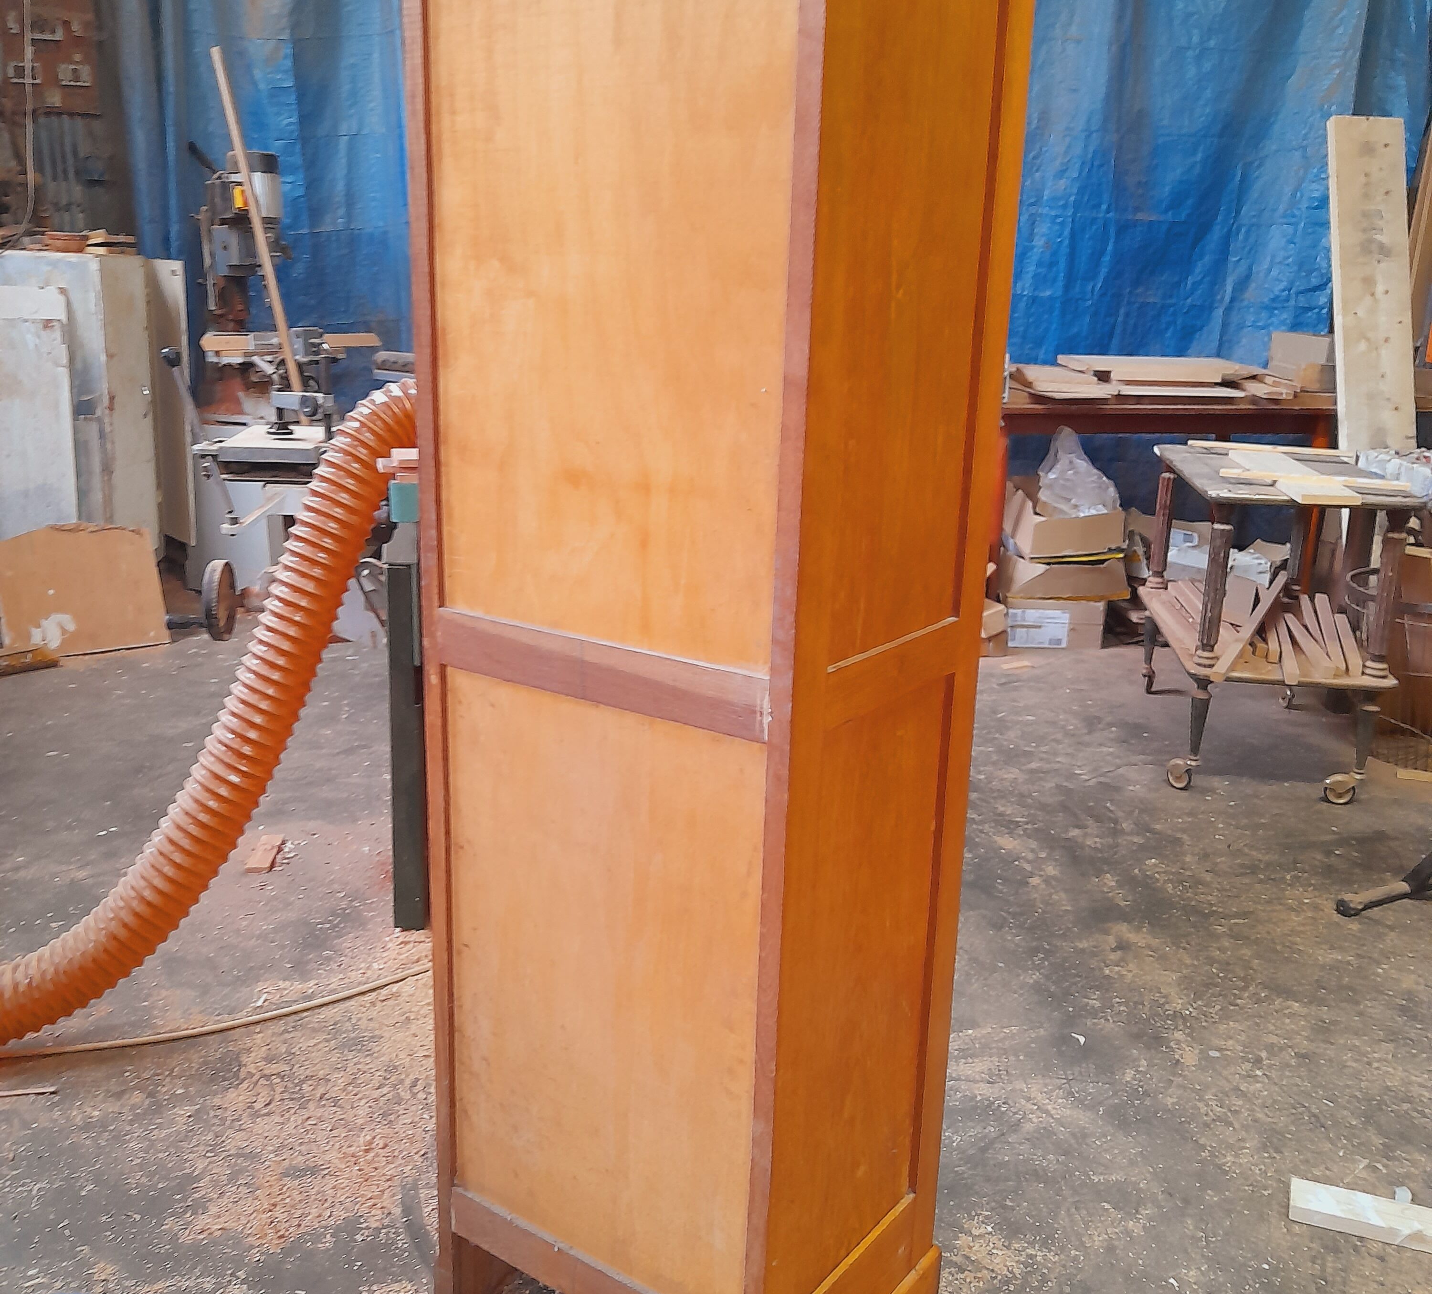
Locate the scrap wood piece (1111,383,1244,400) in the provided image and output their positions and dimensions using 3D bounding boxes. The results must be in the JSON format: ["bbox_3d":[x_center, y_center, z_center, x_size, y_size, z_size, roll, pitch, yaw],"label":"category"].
[{"bbox_3d":[1.854,-1.035,5.593,0.513,0.018,0.216,1,16,-2],"label":"scrap wood piece"}]

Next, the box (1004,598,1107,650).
[{"bbox_3d":[1.308,-0.132,5.482,0.374,0.194,0.324,1,16,-3],"label":"box"}]

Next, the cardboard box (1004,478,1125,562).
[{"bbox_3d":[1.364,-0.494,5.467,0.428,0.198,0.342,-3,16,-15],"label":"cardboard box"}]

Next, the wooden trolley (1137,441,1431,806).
[{"bbox_3d":[1.647,-0.110,4.231,0.540,0.850,1.089,4,16,8],"label":"wooden trolley"}]

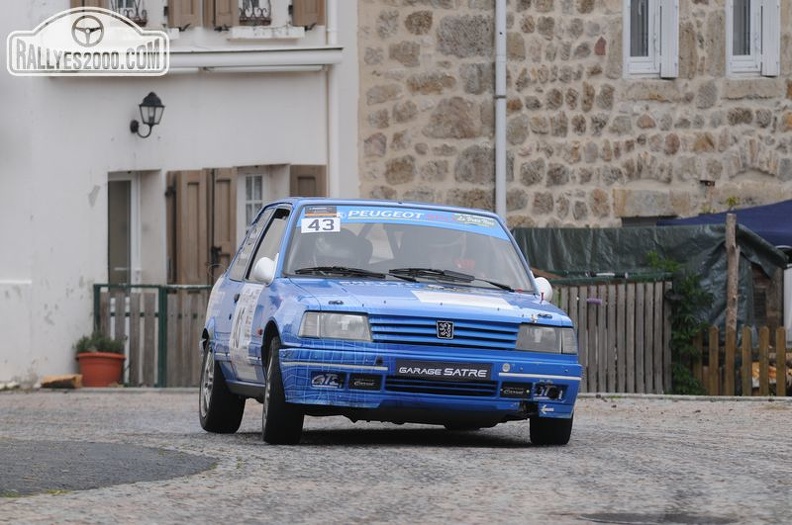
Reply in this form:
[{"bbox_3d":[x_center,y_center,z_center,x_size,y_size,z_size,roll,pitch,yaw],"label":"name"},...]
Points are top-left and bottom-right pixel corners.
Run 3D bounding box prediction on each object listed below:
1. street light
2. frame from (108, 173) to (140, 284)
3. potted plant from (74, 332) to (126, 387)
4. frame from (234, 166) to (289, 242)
[{"bbox_3d":[-2.341,-1.385,60.400,0.310,0.430,0.210,2,4,40],"label":"street light"},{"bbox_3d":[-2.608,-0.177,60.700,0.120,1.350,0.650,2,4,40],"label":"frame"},{"bbox_3d":[-2.737,0.899,59.400,0.470,0.500,0.470,0,3,0],"label":"potted plant"},{"bbox_3d":[-1.324,-0.281,62.200,0.120,1.300,0.850,2,4,40],"label":"frame"}]

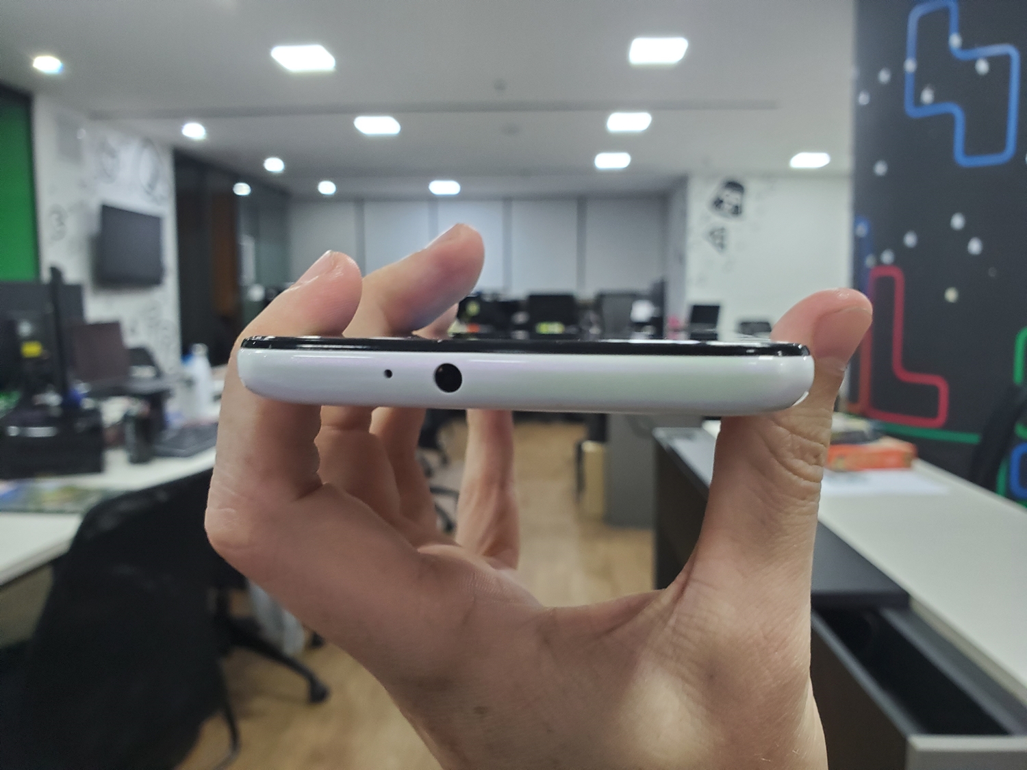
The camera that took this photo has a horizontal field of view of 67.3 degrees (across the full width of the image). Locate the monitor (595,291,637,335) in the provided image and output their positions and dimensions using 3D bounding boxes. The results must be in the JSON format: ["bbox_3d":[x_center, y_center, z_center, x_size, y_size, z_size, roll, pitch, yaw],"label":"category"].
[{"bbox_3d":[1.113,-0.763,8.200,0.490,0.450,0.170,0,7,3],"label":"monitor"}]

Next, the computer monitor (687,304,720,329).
[{"bbox_3d":[2.248,-0.790,9.100,0.370,0.320,0.160,2,7,18],"label":"computer monitor"}]

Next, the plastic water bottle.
[{"bbox_3d":[-1.259,-0.018,3.100,0.100,0.290,0.100,0,7,3],"label":"plastic water bottle"}]

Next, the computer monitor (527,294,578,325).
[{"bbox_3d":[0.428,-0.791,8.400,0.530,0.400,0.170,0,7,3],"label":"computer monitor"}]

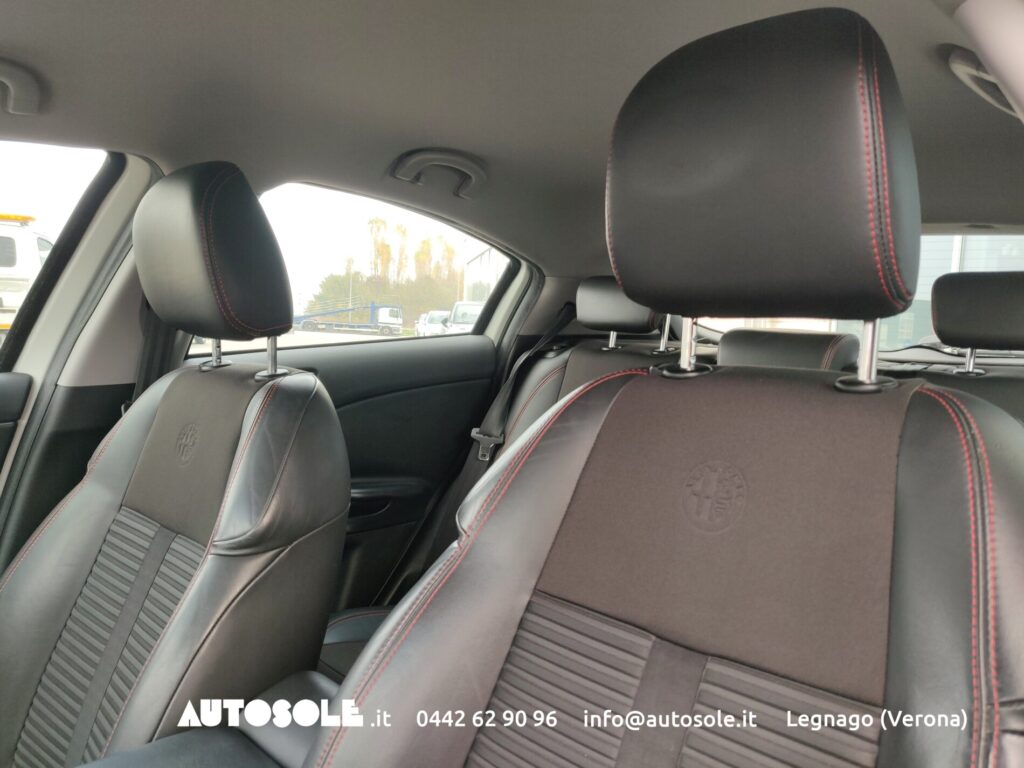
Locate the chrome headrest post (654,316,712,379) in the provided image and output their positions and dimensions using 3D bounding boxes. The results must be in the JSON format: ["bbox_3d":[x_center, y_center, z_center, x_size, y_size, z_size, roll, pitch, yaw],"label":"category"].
[{"bbox_3d":[0.159,-0.033,0.675,0.049,0.059,0.034,6,6,42],"label":"chrome headrest post"}]

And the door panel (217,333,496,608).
[{"bbox_3d":[-0.321,0.202,1.629,0.100,0.610,0.790,6,6,42],"label":"door panel"}]

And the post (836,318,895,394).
[{"bbox_3d":[0.275,-0.021,0.570,0.044,0.059,0.034,6,6,42],"label":"post"}]

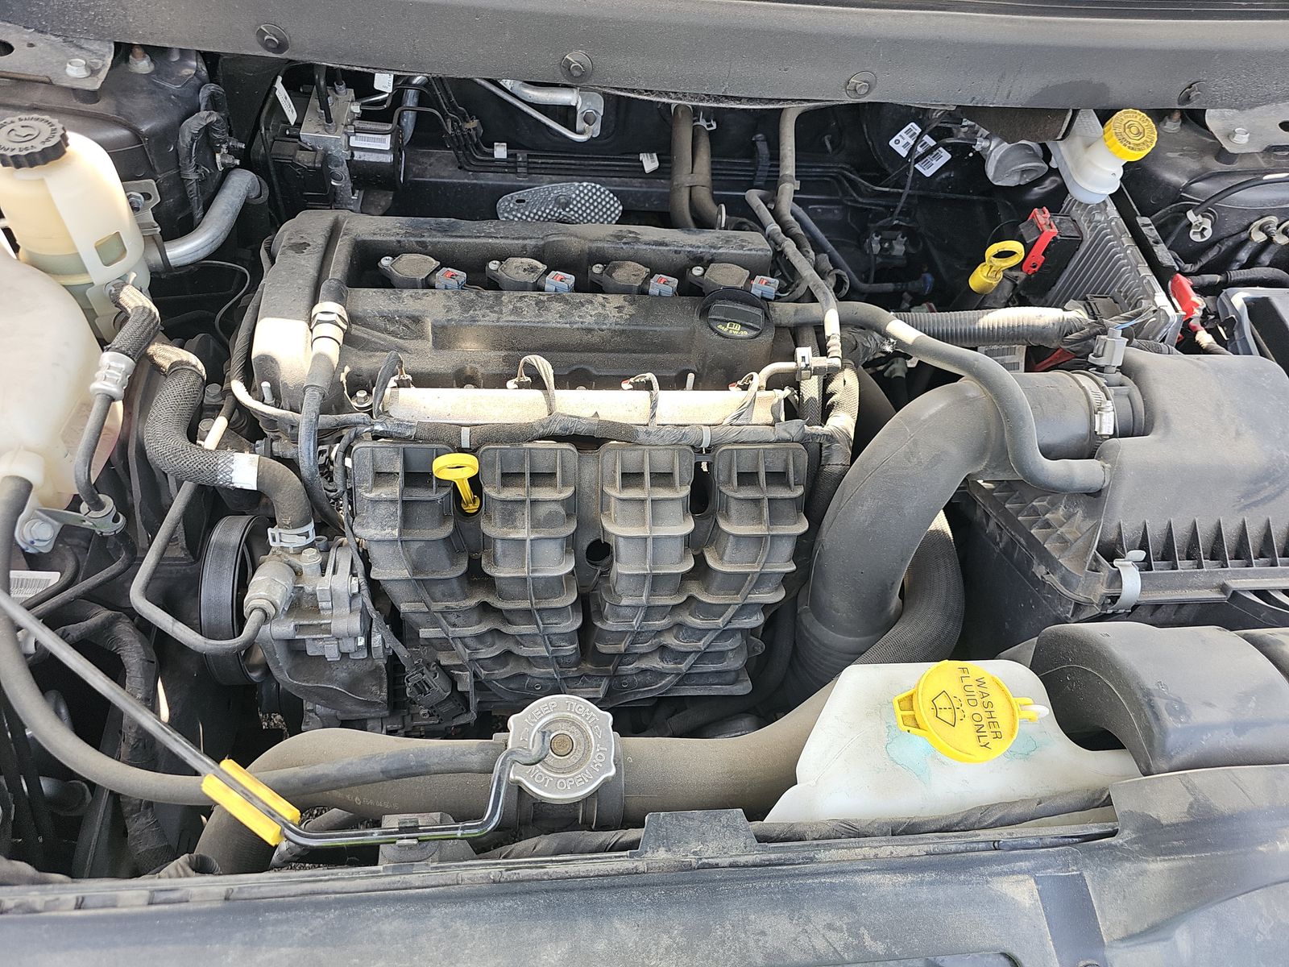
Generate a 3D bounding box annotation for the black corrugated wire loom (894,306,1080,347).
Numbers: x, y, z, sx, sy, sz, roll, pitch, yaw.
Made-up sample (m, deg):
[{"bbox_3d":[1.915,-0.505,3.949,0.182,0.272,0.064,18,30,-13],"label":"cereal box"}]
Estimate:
[{"bbox_3d":[0.302,-0.141,0.770,0.175,0.034,0.034,1,51,10],"label":"black corrugated wire loom"}]

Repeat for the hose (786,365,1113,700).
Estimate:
[{"bbox_3d":[0.257,0.057,0.735,0.265,0.270,0.225,0,48,-9],"label":"hose"}]

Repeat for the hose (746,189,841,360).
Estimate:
[{"bbox_3d":[0.139,-0.200,0.807,0.054,0.047,0.221,0,48,-9],"label":"hose"}]

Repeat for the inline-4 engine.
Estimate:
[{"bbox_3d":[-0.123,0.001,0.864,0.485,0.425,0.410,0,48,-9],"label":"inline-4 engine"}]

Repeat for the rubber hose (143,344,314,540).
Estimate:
[{"bbox_3d":[-0.341,-0.043,0.689,0.147,0.079,0.174,0,48,-9],"label":"rubber hose"}]

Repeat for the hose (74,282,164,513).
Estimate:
[{"bbox_3d":[-0.427,-0.074,0.701,0.054,0.108,0.174,0,48,-9],"label":"hose"}]

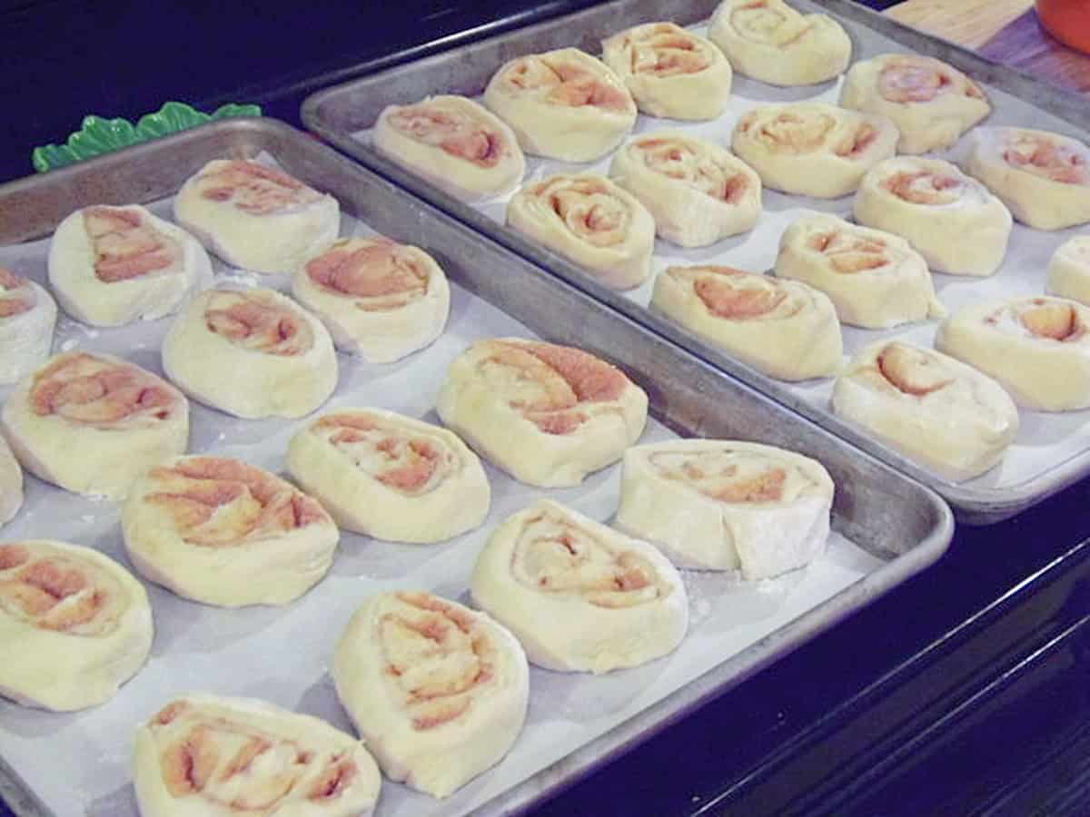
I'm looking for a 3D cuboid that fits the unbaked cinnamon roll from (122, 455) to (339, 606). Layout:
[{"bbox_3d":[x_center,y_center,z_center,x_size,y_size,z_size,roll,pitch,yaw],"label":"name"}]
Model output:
[{"bbox_3d":[-0.113,0.042,0.626,0.082,0.026,0.058,16,35,20],"label":"unbaked cinnamon roll"}]

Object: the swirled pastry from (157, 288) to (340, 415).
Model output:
[{"bbox_3d":[-0.121,-0.023,0.725,0.077,0.027,0.061,22,38,28],"label":"swirled pastry"}]

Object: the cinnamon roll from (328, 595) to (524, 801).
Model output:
[{"bbox_3d":[-0.036,0.087,0.561,0.060,0.026,0.077,-11,35,-20],"label":"cinnamon roll"}]

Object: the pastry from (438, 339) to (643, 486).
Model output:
[{"bbox_3d":[-0.001,-0.002,0.701,0.087,0.026,0.071,20,37,25],"label":"pastry"}]

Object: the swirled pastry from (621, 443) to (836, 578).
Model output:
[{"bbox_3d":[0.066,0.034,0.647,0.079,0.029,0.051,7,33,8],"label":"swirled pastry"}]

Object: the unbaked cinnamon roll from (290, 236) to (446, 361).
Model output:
[{"bbox_3d":[-0.075,-0.051,0.772,0.065,0.025,0.077,-17,37,-27],"label":"unbaked cinnamon roll"}]

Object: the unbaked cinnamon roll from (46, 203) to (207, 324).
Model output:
[{"bbox_3d":[-0.186,-0.065,0.787,0.068,0.025,0.080,-22,40,-33],"label":"unbaked cinnamon roll"}]

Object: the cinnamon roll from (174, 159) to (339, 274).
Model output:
[{"bbox_3d":[-0.136,-0.093,0.833,0.083,0.027,0.064,20,37,25],"label":"cinnamon roll"}]

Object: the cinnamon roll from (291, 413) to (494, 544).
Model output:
[{"bbox_3d":[-0.058,0.023,0.660,0.084,0.024,0.054,19,37,25],"label":"cinnamon roll"}]

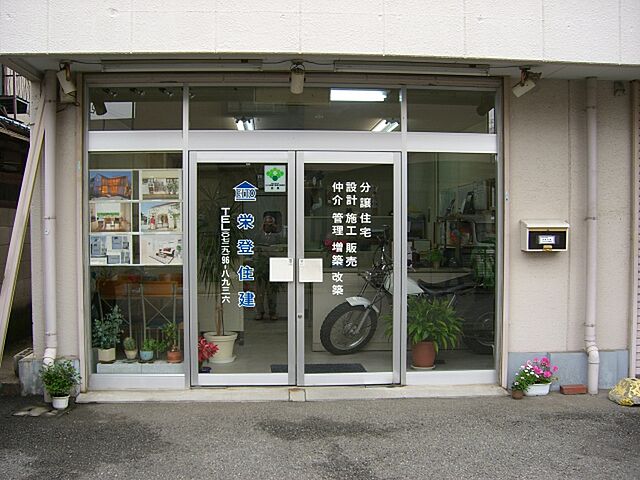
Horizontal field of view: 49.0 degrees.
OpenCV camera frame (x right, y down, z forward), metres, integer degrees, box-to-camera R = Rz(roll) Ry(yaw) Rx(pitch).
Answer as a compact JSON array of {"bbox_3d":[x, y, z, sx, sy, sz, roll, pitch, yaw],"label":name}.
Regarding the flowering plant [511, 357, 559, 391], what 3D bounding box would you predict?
[{"bbox_3d":[1.817,1.136,5.943,0.380,0.290,0.270,0,1,-4],"label":"flowering plant"}]

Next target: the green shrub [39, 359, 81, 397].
[{"bbox_3d":[-2.031,1.084,5.500,0.313,0.280,0.300,0,2,-4],"label":"green shrub"}]

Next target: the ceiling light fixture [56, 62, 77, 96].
[{"bbox_3d":[-1.964,-1.242,5.453,0.130,0.240,0.140,1,2,41],"label":"ceiling light fixture"}]

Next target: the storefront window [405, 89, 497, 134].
[{"bbox_3d":[1.121,-1.106,6.001,0.772,0.374,0.040,0,2,-4],"label":"storefront window"}]

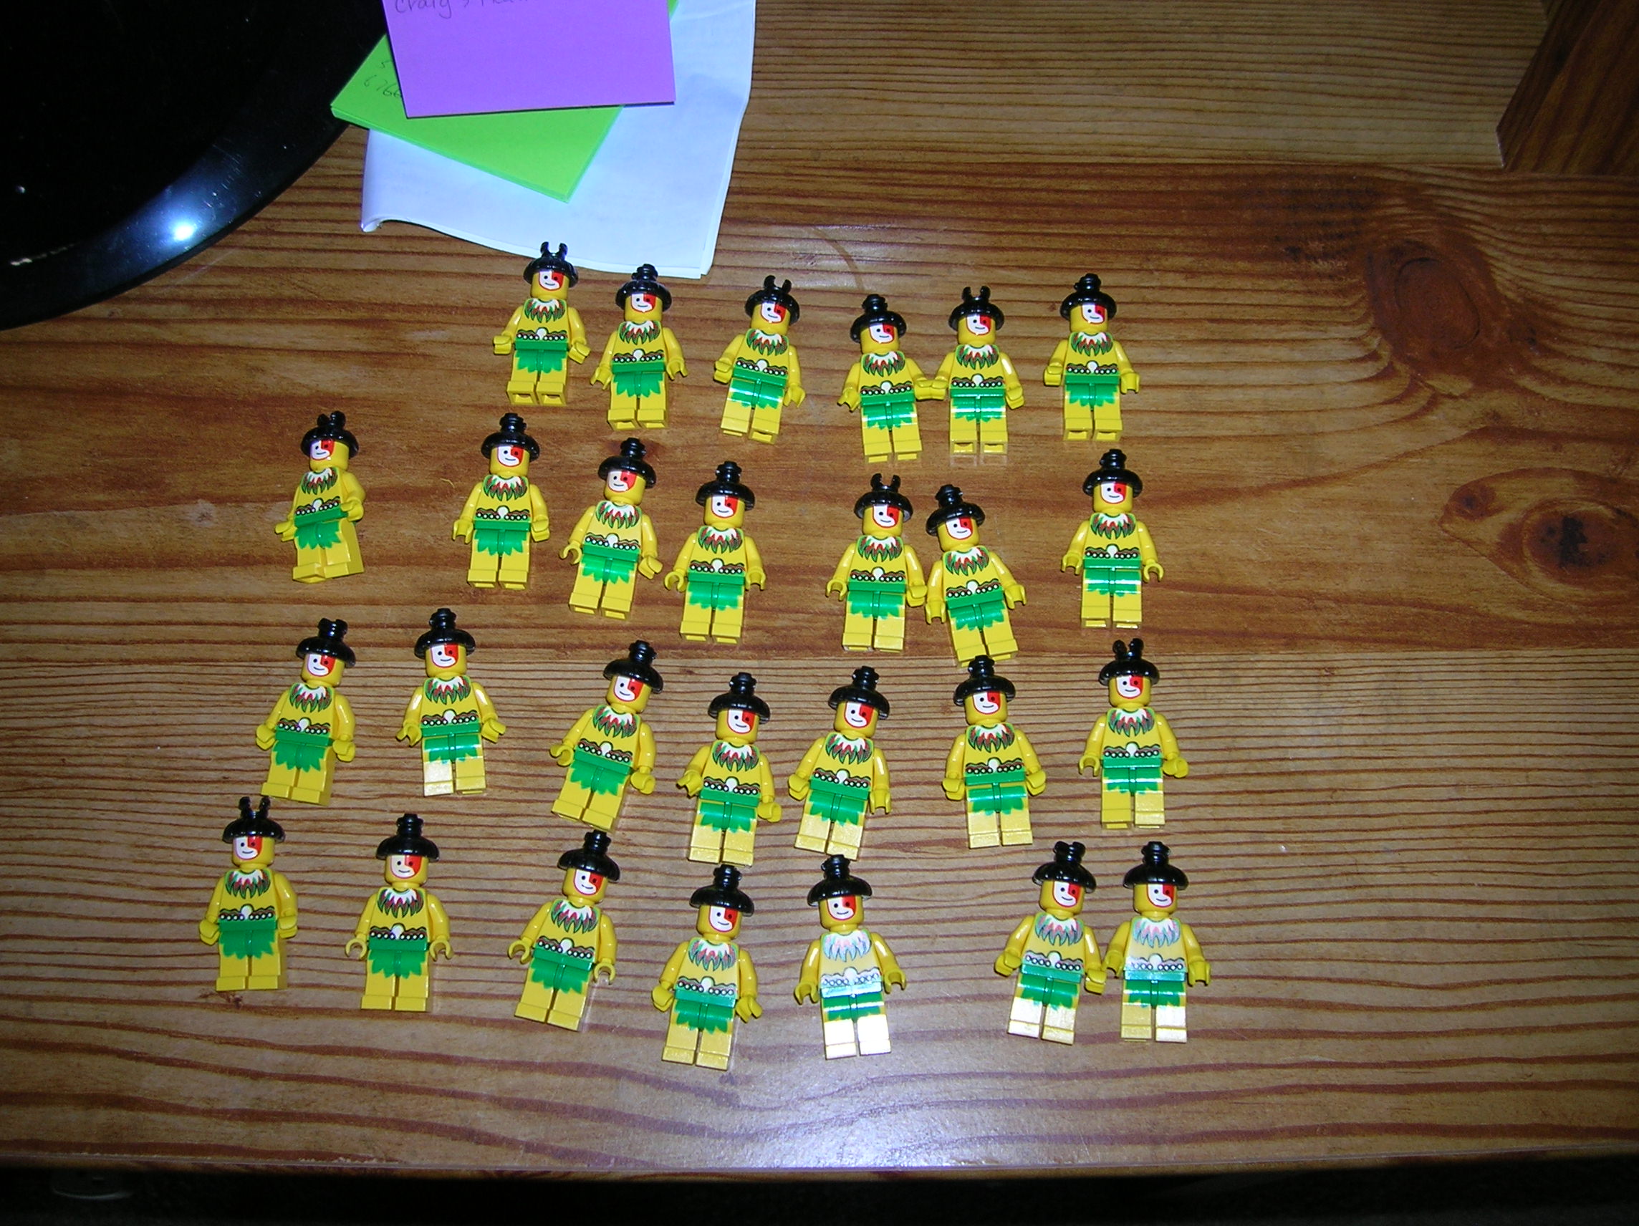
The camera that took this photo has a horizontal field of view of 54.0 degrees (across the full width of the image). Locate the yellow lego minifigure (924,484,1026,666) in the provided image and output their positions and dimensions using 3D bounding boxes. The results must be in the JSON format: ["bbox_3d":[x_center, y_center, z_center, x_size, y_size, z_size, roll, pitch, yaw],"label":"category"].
[{"bbox_3d":[0.039,-0.010,0.420,0.026,0.015,0.047,-11,76,-2],"label":"yellow lego minifigure"}]

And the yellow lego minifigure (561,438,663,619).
[{"bbox_3d":[-0.053,-0.023,0.427,0.028,0.015,0.047,8,77,5],"label":"yellow lego minifigure"}]

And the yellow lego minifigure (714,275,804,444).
[{"bbox_3d":[-0.015,-0.071,0.446,0.026,0.015,0.048,8,79,4],"label":"yellow lego minifigure"}]

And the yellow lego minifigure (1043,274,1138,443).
[{"bbox_3d":[0.074,-0.070,0.442,0.026,0.015,0.047,1,74,2],"label":"yellow lego minifigure"}]

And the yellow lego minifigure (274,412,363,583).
[{"bbox_3d":[-0.133,-0.032,0.435,0.024,0.015,0.048,-3,78,11],"label":"yellow lego minifigure"}]

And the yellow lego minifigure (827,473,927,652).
[{"bbox_3d":[0.016,-0.014,0.419,0.026,0.015,0.048,4,76,3],"label":"yellow lego minifigure"}]

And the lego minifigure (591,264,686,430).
[{"bbox_3d":[-0.049,-0.074,0.440,0.026,0.015,0.048,0,76,2],"label":"lego minifigure"}]

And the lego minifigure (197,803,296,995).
[{"bbox_3d":[-0.141,0.069,0.397,0.024,0.015,0.048,-5,76,0],"label":"lego minifigure"}]

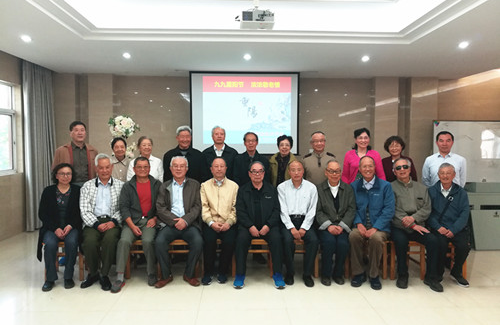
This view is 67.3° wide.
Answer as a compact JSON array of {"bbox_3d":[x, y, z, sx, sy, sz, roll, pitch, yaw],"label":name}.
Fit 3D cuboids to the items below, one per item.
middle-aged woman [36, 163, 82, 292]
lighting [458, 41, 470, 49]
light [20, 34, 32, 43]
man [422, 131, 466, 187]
[{"bbox_3d":[-2.035,0.636,4.058,0.480,1.232,0.700,0,2,-16],"label":"middle-aged woman"},{"bbox_3d":[2.832,-1.555,4.957,0.140,0.050,0.140,0,2,0],"label":"lighting"},{"bbox_3d":[-2.843,-1.587,4.777,0.140,0.050,0.140,0,2,0],"label":"light"},{"bbox_3d":[2.504,0.429,4.835,0.520,1.660,0.320,1,3,12],"label":"man"}]

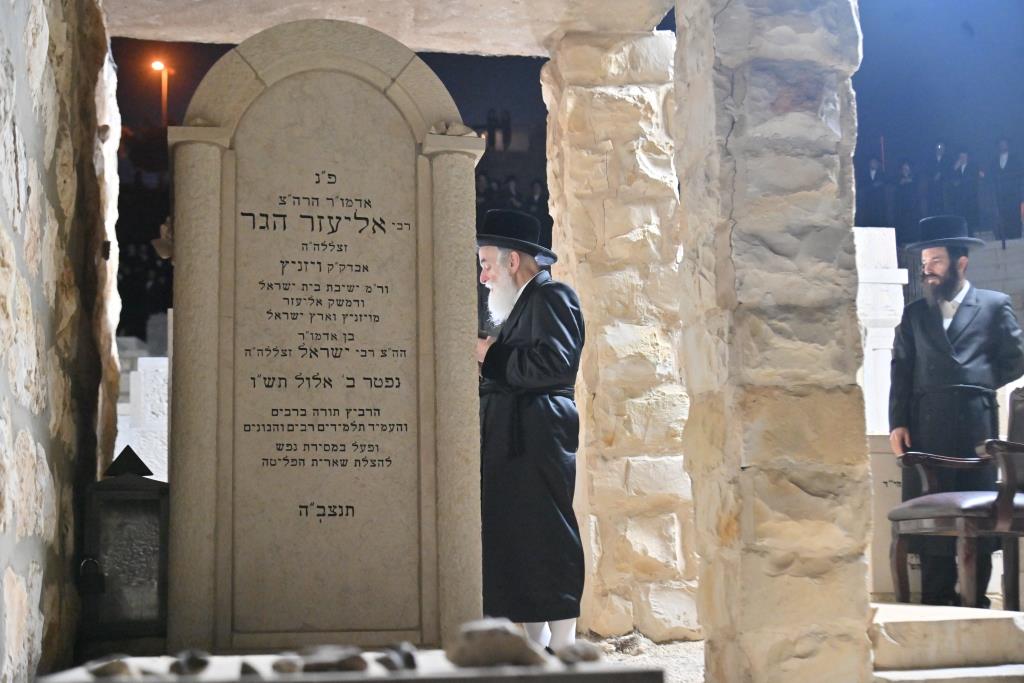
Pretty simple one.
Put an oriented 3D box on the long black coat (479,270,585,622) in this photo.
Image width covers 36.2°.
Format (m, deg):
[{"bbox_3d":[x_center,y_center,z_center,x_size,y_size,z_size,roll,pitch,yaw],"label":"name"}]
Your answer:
[{"bbox_3d":[0.042,0.396,5.900,0.430,1.312,0.500,1,-10,-11],"label":"long black coat"}]

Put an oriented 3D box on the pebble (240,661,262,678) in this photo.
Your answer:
[{"bbox_3d":[-0.328,0.413,1.970,0.026,0.018,0.025,1,-10,-9],"label":"pebble"}]

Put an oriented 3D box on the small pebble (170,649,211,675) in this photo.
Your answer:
[{"bbox_3d":[-0.421,0.419,2.050,0.049,0.028,0.040,1,-10,-9],"label":"small pebble"}]

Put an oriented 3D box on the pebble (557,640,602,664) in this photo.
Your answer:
[{"bbox_3d":[0.088,0.408,2.050,0.056,0.025,0.045,1,-10,-9],"label":"pebble"}]

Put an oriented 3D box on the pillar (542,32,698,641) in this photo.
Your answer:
[{"bbox_3d":[0.449,-0.019,6.850,0.520,2.591,0.500,1,-10,-9],"label":"pillar"}]

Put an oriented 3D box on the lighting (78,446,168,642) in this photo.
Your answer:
[{"bbox_3d":[-0.919,0.481,3.750,0.187,0.456,0.180,1,-10,-9],"label":"lighting"}]

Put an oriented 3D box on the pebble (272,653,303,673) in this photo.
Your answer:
[{"bbox_3d":[-0.294,0.421,2.050,0.036,0.021,0.032,1,-10,-9],"label":"pebble"}]

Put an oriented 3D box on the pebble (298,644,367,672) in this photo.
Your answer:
[{"bbox_3d":[-0.236,0.415,2.050,0.085,0.029,0.055,1,-10,-9],"label":"pebble"}]

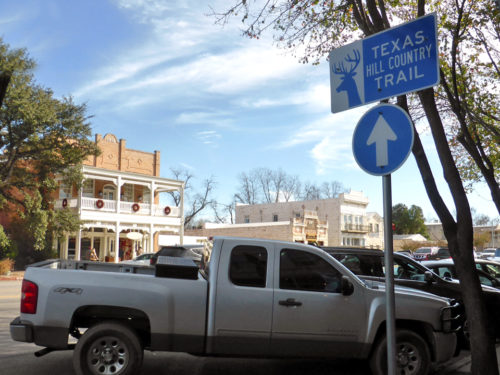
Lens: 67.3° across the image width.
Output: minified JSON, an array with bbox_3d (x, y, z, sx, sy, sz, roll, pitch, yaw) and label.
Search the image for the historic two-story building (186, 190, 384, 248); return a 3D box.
[{"bbox_3d":[5.814,6.975,62.859,24.500,10.300,23.000,10,-13,-43],"label":"historic two-story building"}]

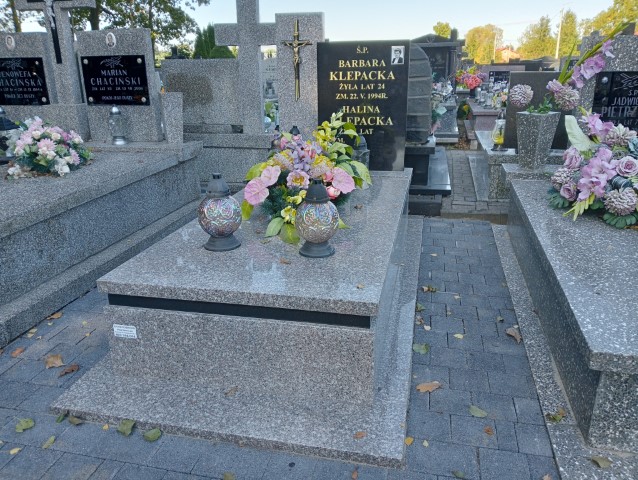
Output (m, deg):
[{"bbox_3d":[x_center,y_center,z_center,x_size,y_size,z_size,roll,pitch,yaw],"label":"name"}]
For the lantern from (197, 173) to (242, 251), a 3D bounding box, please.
[{"bbox_3d":[-0.372,-0.109,1.941,0.157,0.291,0.157,4,19,12],"label":"lantern"}]

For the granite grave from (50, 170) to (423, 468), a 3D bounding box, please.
[{"bbox_3d":[-0.065,0.036,2.578,1.120,0.402,2.346,4,19,12],"label":"granite grave"}]

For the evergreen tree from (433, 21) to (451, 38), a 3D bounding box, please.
[{"bbox_3d":[14.252,-22.876,60.901,2.718,5.536,2.582,4,19,12],"label":"evergreen tree"}]

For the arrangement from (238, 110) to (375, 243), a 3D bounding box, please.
[{"bbox_3d":[-0.039,-0.296,2.218,0.549,0.459,0.493,4,19,12],"label":"arrangement"}]

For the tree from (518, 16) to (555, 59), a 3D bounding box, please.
[{"bbox_3d":[25.403,-23.179,60.956,4.413,5.879,4.193,4,19,12],"label":"tree"}]

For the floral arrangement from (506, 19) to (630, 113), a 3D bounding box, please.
[{"bbox_3d":[1.622,-1.130,3.406,0.736,0.563,0.403,4,19,12],"label":"floral arrangement"}]

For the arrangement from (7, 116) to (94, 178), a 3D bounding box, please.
[{"bbox_3d":[-1.579,-0.548,2.994,0.549,0.306,0.426,4,19,12],"label":"arrangement"}]

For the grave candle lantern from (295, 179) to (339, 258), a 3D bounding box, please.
[{"bbox_3d":[-0.005,-0.084,1.859,0.153,0.291,0.153,0,19,0],"label":"grave candle lantern"}]

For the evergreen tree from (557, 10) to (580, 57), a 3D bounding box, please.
[{"bbox_3d":[29.006,-23.579,61.059,2.788,6.507,2.648,4,19,12],"label":"evergreen tree"}]

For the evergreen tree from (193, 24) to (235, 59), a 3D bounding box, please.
[{"bbox_3d":[-5.297,-9.523,26.490,2.114,3.011,1.480,4,19,12],"label":"evergreen tree"}]

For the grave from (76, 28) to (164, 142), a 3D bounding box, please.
[{"bbox_3d":[-1.519,-1.167,3.955,0.538,0.795,0.157,4,19,12],"label":"grave"}]

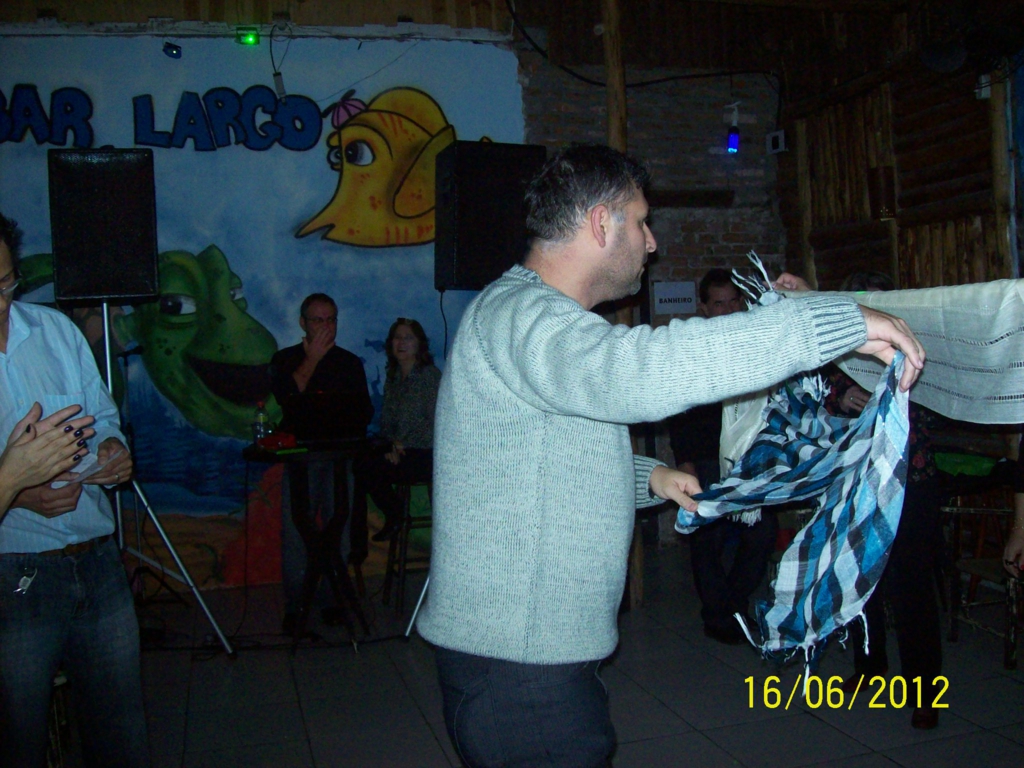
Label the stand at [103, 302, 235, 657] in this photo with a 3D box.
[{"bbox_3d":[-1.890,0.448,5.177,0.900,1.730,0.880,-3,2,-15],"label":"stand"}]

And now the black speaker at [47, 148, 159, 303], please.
[{"bbox_3d":[-1.961,-0.746,5.140,0.455,0.690,0.370,-3,1,-17],"label":"black speaker"}]

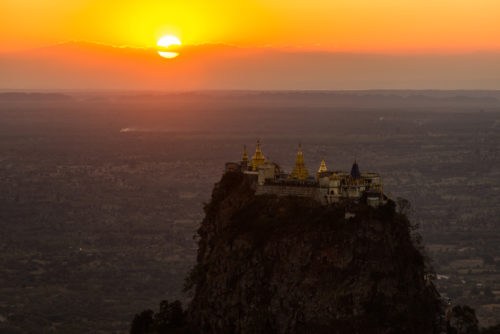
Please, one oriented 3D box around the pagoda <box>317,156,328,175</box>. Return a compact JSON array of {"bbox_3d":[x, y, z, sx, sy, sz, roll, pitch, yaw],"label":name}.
[{"bbox_3d":[33.842,-0.700,1200.000,5.400,8.500,5.400,0,2,9],"label":"pagoda"}]

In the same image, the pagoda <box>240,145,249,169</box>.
[{"bbox_3d":[-2.488,-4.930,1207.000,3.600,11.200,3.600,0,2,9],"label":"pagoda"}]

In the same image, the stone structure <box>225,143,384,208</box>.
[{"bbox_3d":[25.906,3.034,1200.000,70.000,29.500,42.000,0,2,9],"label":"stone structure"}]

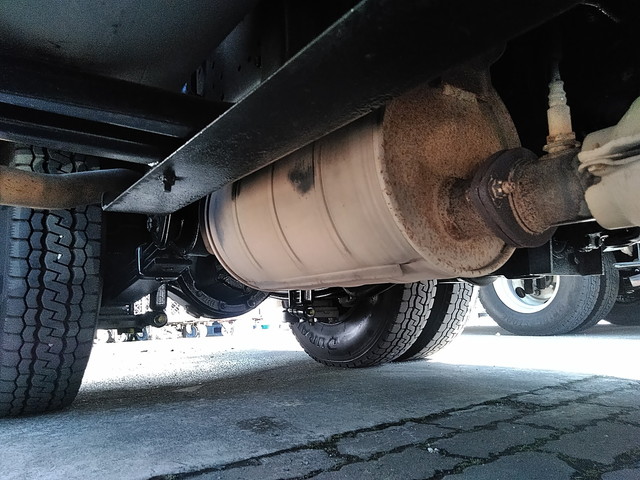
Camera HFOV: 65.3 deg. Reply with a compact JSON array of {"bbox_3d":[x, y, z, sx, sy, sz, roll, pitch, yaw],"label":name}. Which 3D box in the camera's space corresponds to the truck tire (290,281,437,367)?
[{"bbox_3d":[0.114,0.107,2.000,0.213,0.785,0.785,4,-8,-37],"label":"truck tire"}]

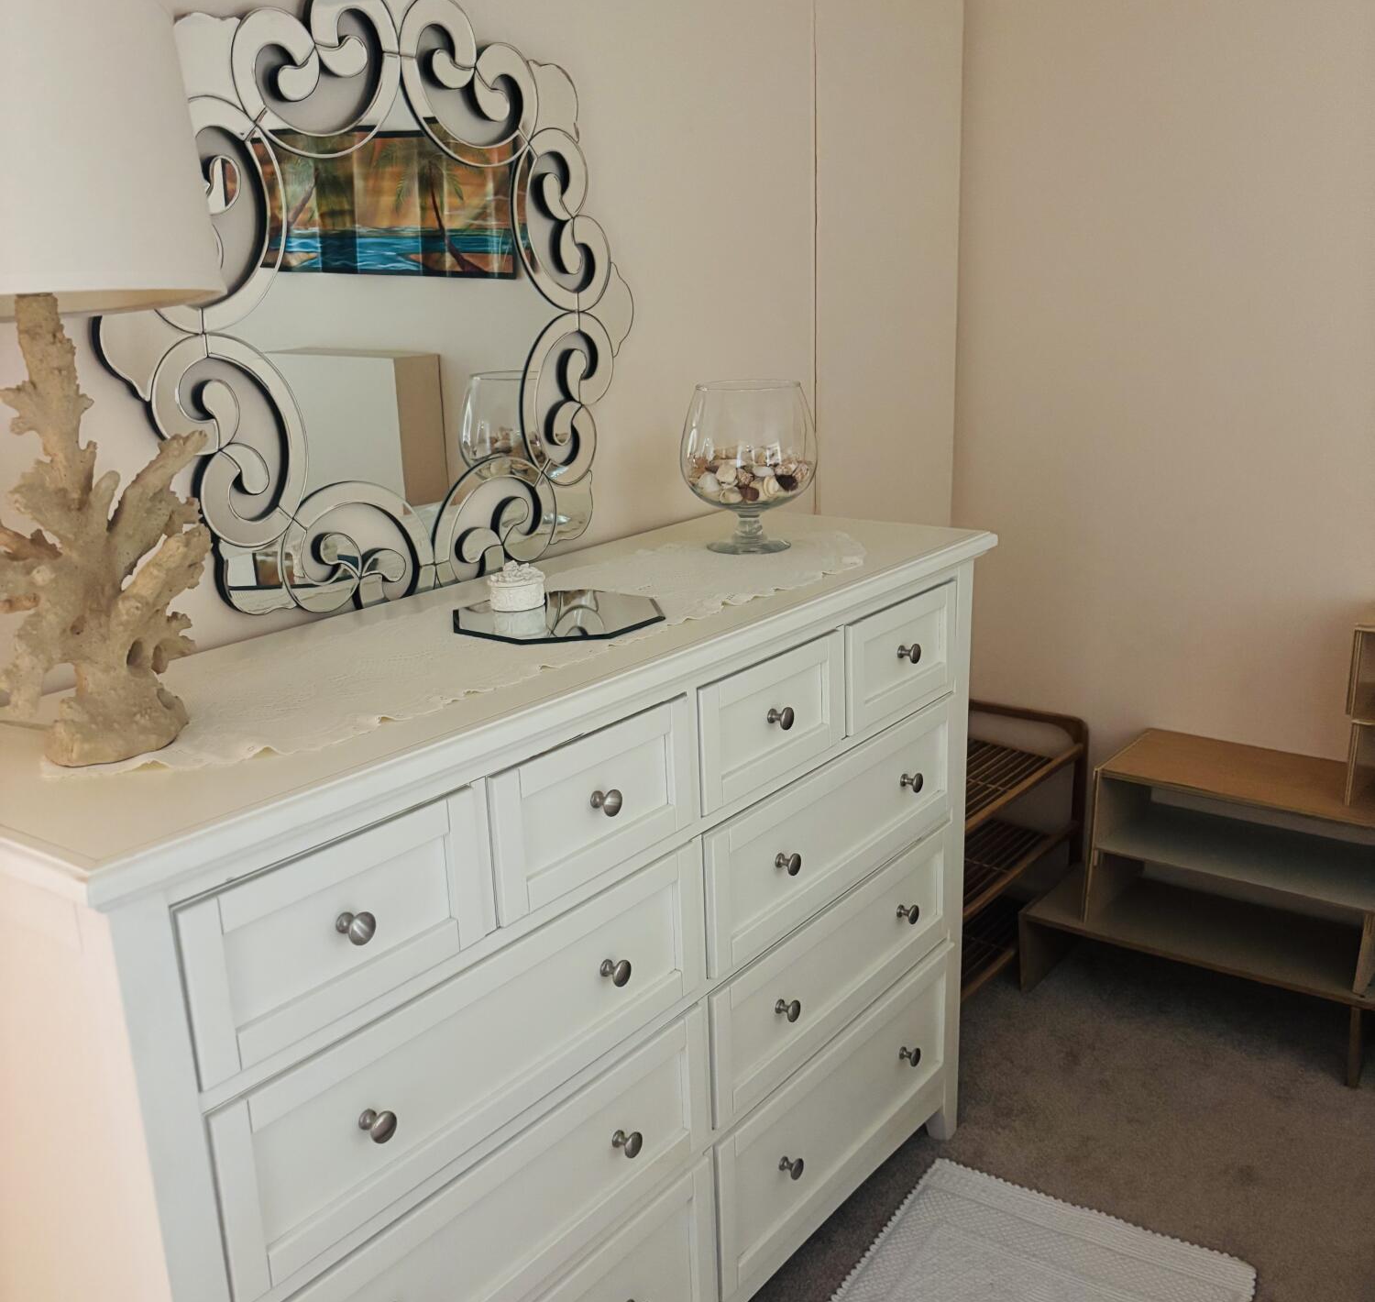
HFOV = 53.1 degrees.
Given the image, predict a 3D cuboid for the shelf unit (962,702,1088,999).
[{"bbox_3d":[0.577,0.481,3.114,0.353,0.536,0.813,10,19,36],"label":"shelf unit"}]

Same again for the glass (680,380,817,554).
[{"bbox_3d":[0.095,-0.292,2.176,0.216,0.257,0.216,-2,16,0],"label":"glass"}]

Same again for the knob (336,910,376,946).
[{"bbox_3d":[-0.312,0.259,1.294,0.028,0.032,0.032,10,19,36],"label":"knob"}]

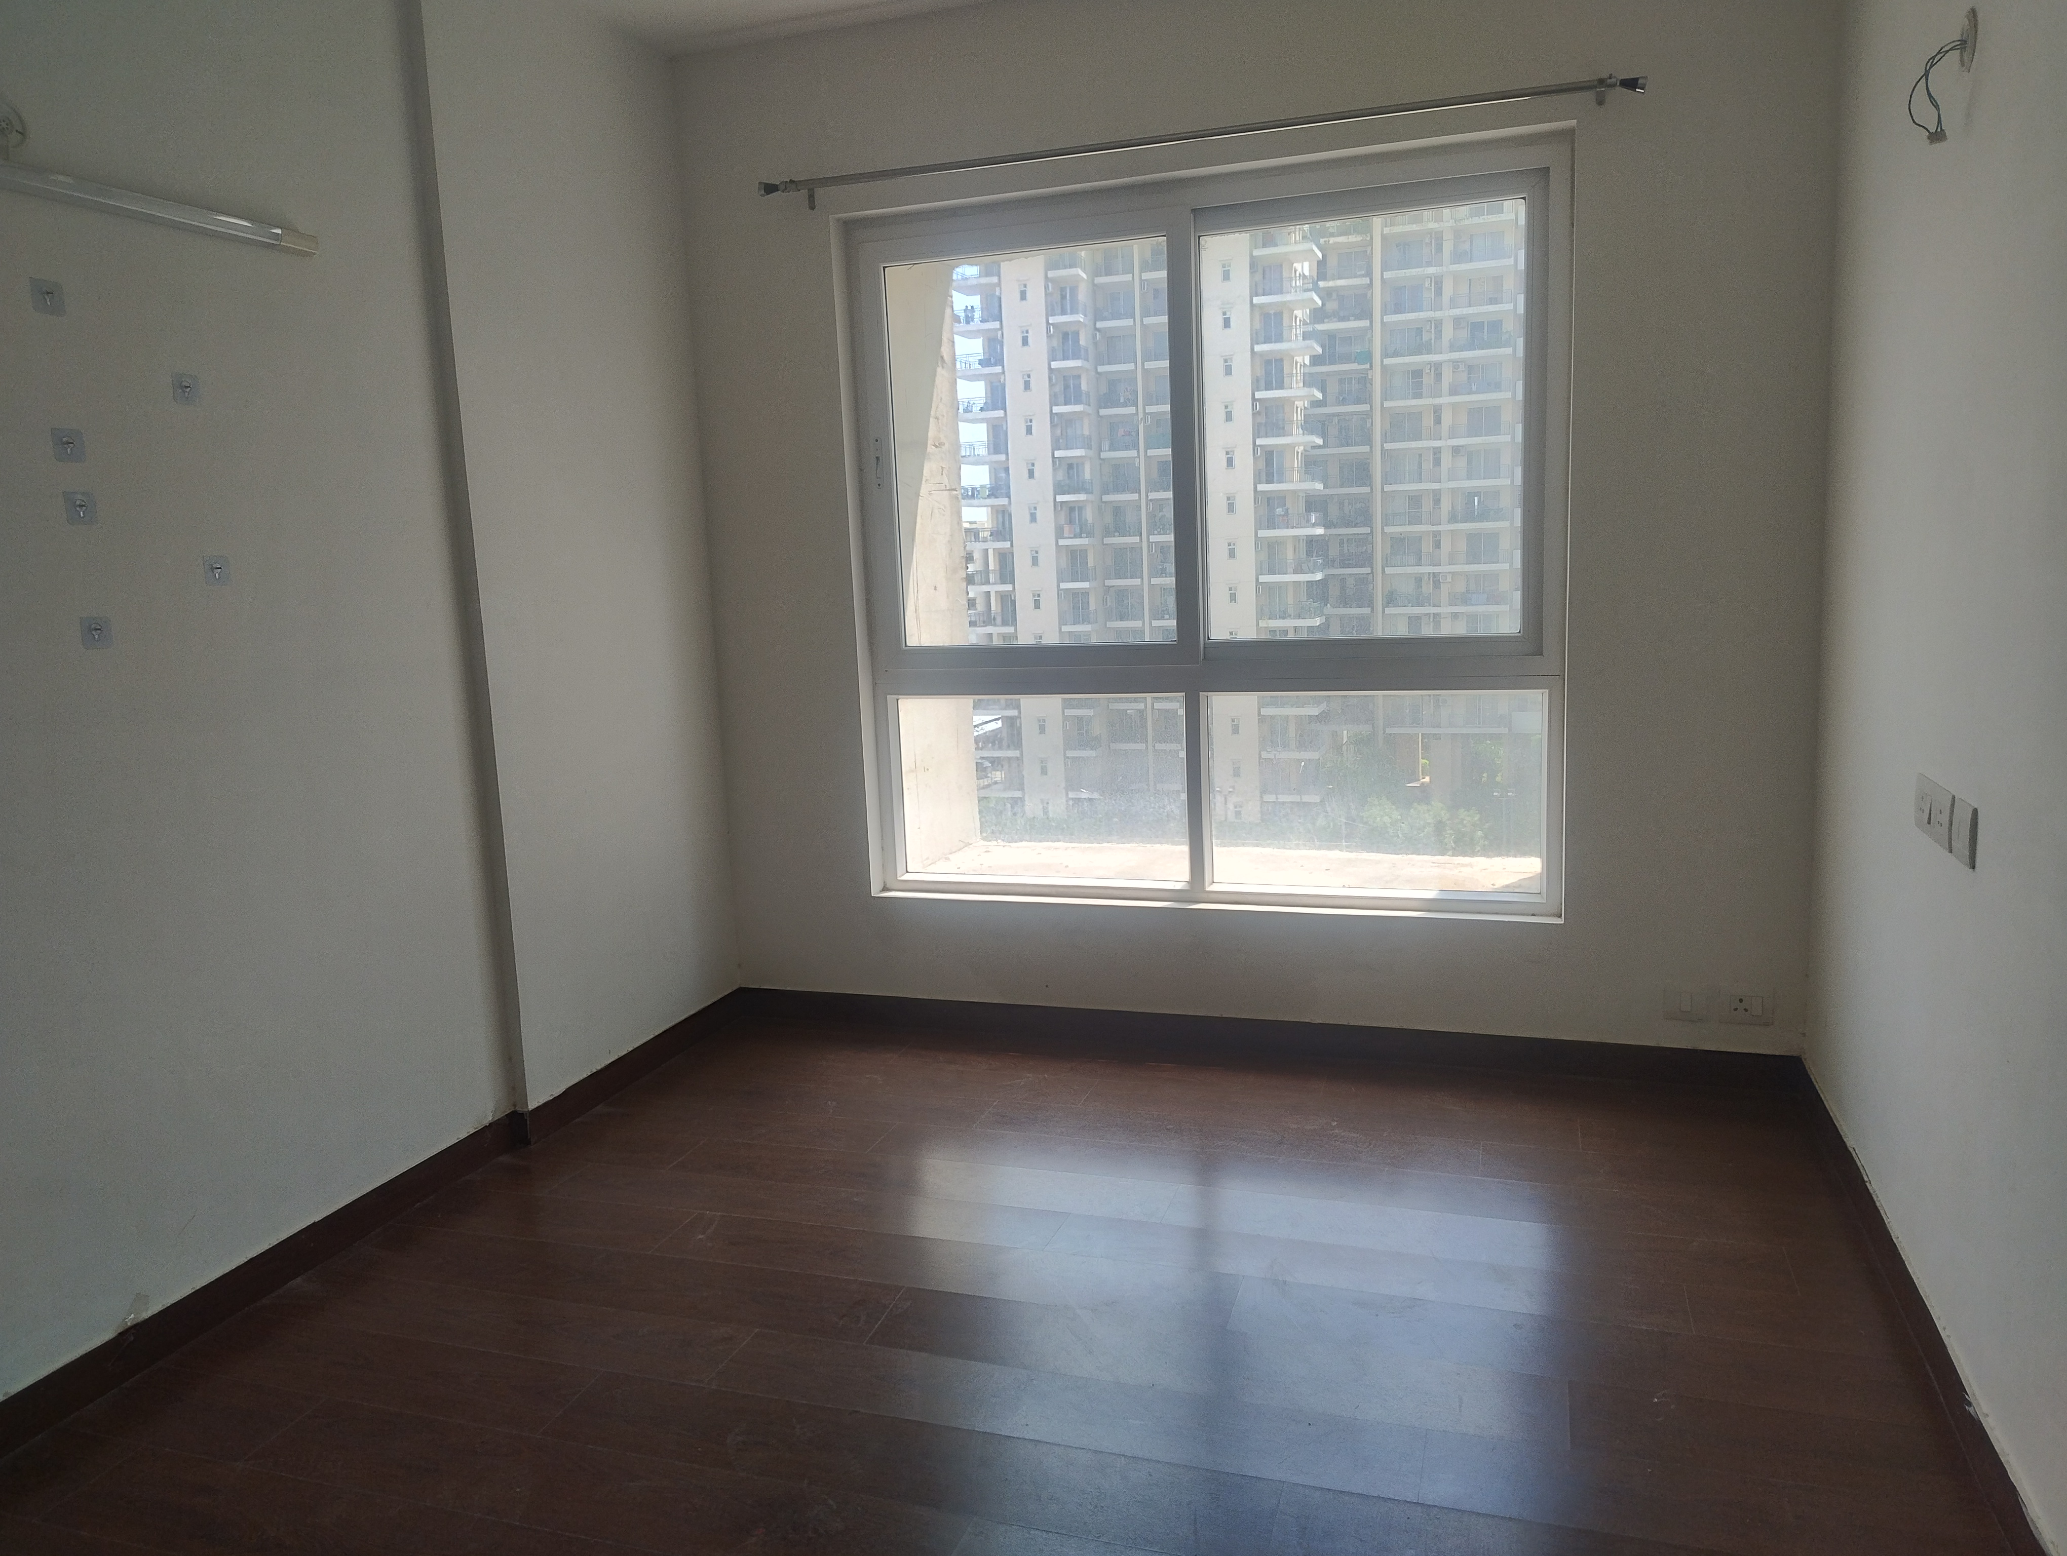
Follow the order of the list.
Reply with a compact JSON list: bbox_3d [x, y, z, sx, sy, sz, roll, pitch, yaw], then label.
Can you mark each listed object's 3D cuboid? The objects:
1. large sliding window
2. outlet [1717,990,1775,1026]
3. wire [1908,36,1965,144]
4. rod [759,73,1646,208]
[{"bbox_3d":[0.436,-0.612,3.939,1.935,1.935,0.110,1,9,19],"label":"large sliding window"},{"bbox_3d":[1.752,0.566,3.533,0.123,0.089,0.013,1,9,19],"label":"outlet"},{"bbox_3d":[1.434,-1.090,2.280,0.075,0.155,0.050,1,9,19],"label":"wire"},{"bbox_3d":[0.323,-1.601,3.631,2.260,0.070,0.090,1,9,19],"label":"rod"}]

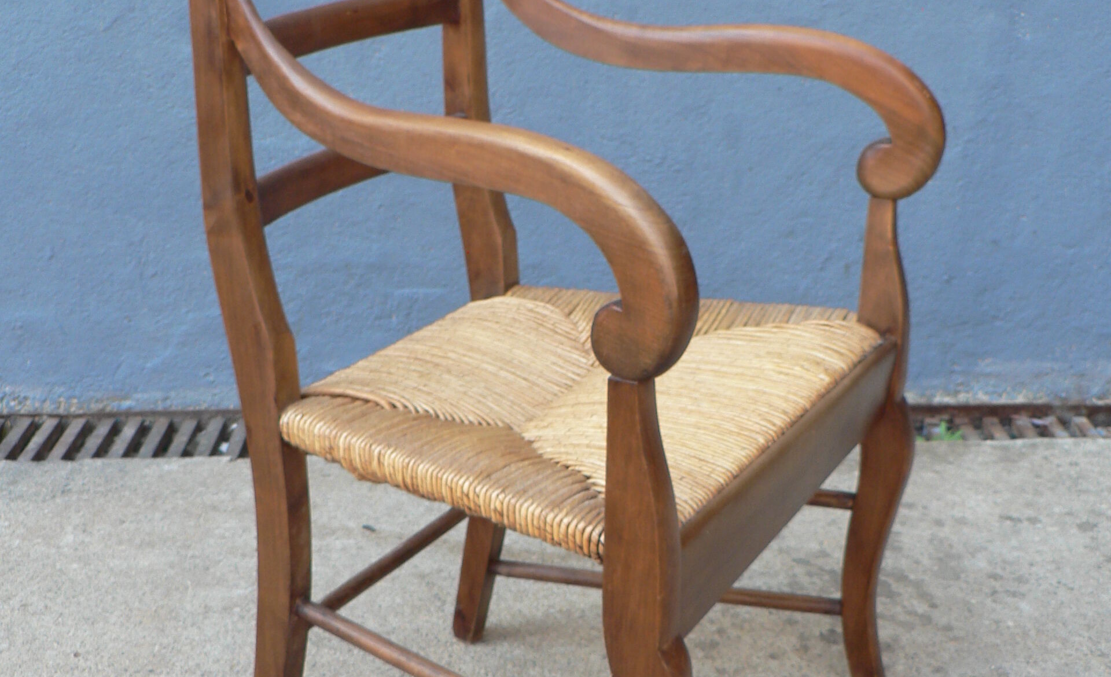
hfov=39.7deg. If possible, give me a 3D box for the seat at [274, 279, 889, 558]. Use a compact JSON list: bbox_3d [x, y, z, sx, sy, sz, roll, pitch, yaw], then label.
[{"bbox_3d":[0.015,0.039,1.409,0.428,0.046,0.538,9,23,30],"label":"seat"}]

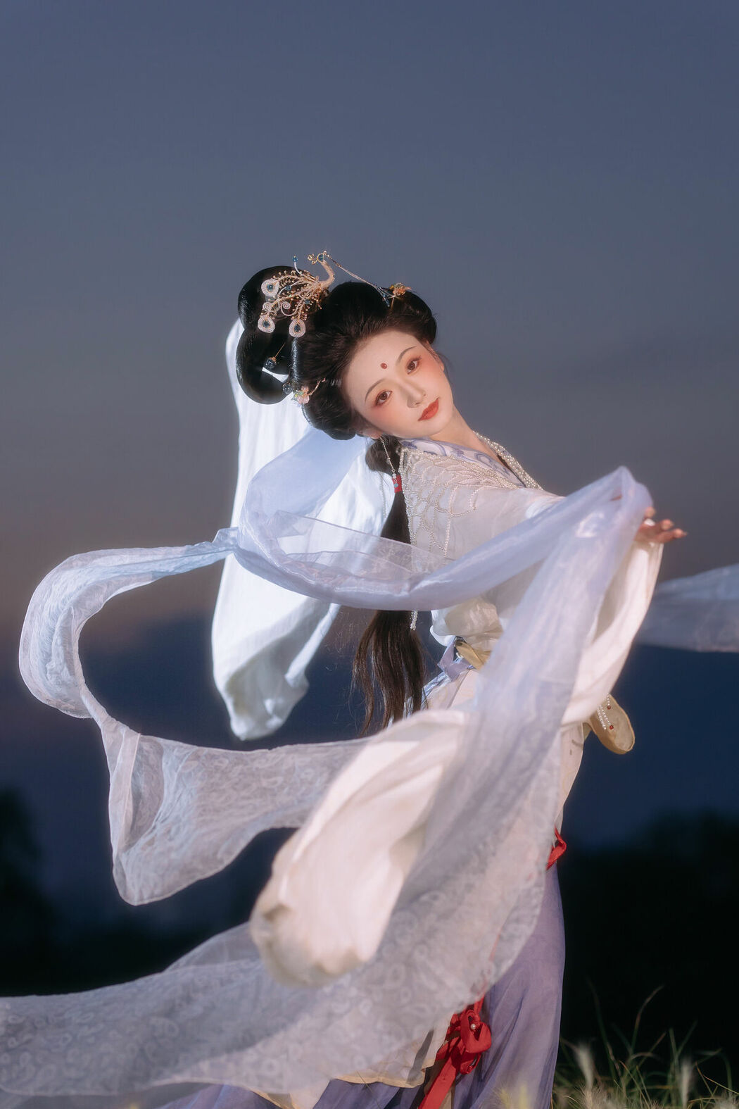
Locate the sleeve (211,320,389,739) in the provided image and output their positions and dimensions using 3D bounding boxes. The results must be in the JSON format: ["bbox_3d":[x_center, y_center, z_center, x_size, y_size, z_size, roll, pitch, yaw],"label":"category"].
[{"bbox_3d":[-0.106,-0.038,4.250,0.290,0.640,0.300,-1,-5,11],"label":"sleeve"}]

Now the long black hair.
[{"bbox_3d":[-0.047,-0.079,3.980,0.280,0.670,0.260,1,-4,-18],"label":"long black hair"}]

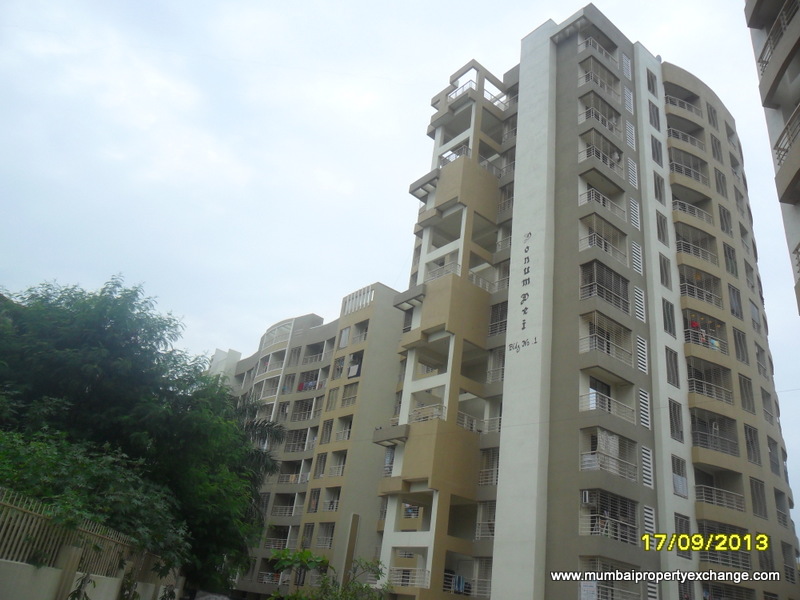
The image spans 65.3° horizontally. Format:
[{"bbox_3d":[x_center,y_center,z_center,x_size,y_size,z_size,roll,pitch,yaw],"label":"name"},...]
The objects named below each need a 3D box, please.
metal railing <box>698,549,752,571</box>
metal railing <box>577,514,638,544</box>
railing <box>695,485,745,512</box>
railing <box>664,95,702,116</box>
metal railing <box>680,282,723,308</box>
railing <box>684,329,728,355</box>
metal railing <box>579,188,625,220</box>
[{"bbox_3d":[16.389,12.934,31.225,3.272,0.760,0.398,17,-26,-20],"label":"metal railing"},{"bbox_3d":[9.657,10.539,28.596,3.142,0.760,1.034,23,-29,-32],"label":"metal railing"},{"bbox_3d":[16.719,10.324,32.407,3.272,0.760,0.398,17,-26,-20],"label":"railing"},{"bbox_3d":[19.703,-13.272,43.086,3.272,0.760,0.398,17,-26,-20],"label":"railing"},{"bbox_3d":[18.047,-0.182,37.162,3.272,0.760,0.398,17,-26,-20],"label":"metal railing"},{"bbox_3d":[17.715,2.450,35.970,3.272,0.760,0.398,17,-26,-20],"label":"railing"},{"bbox_3d":[11.644,-5.172,35.707,3.142,0.760,1.034,23,-29,-32],"label":"metal railing"}]

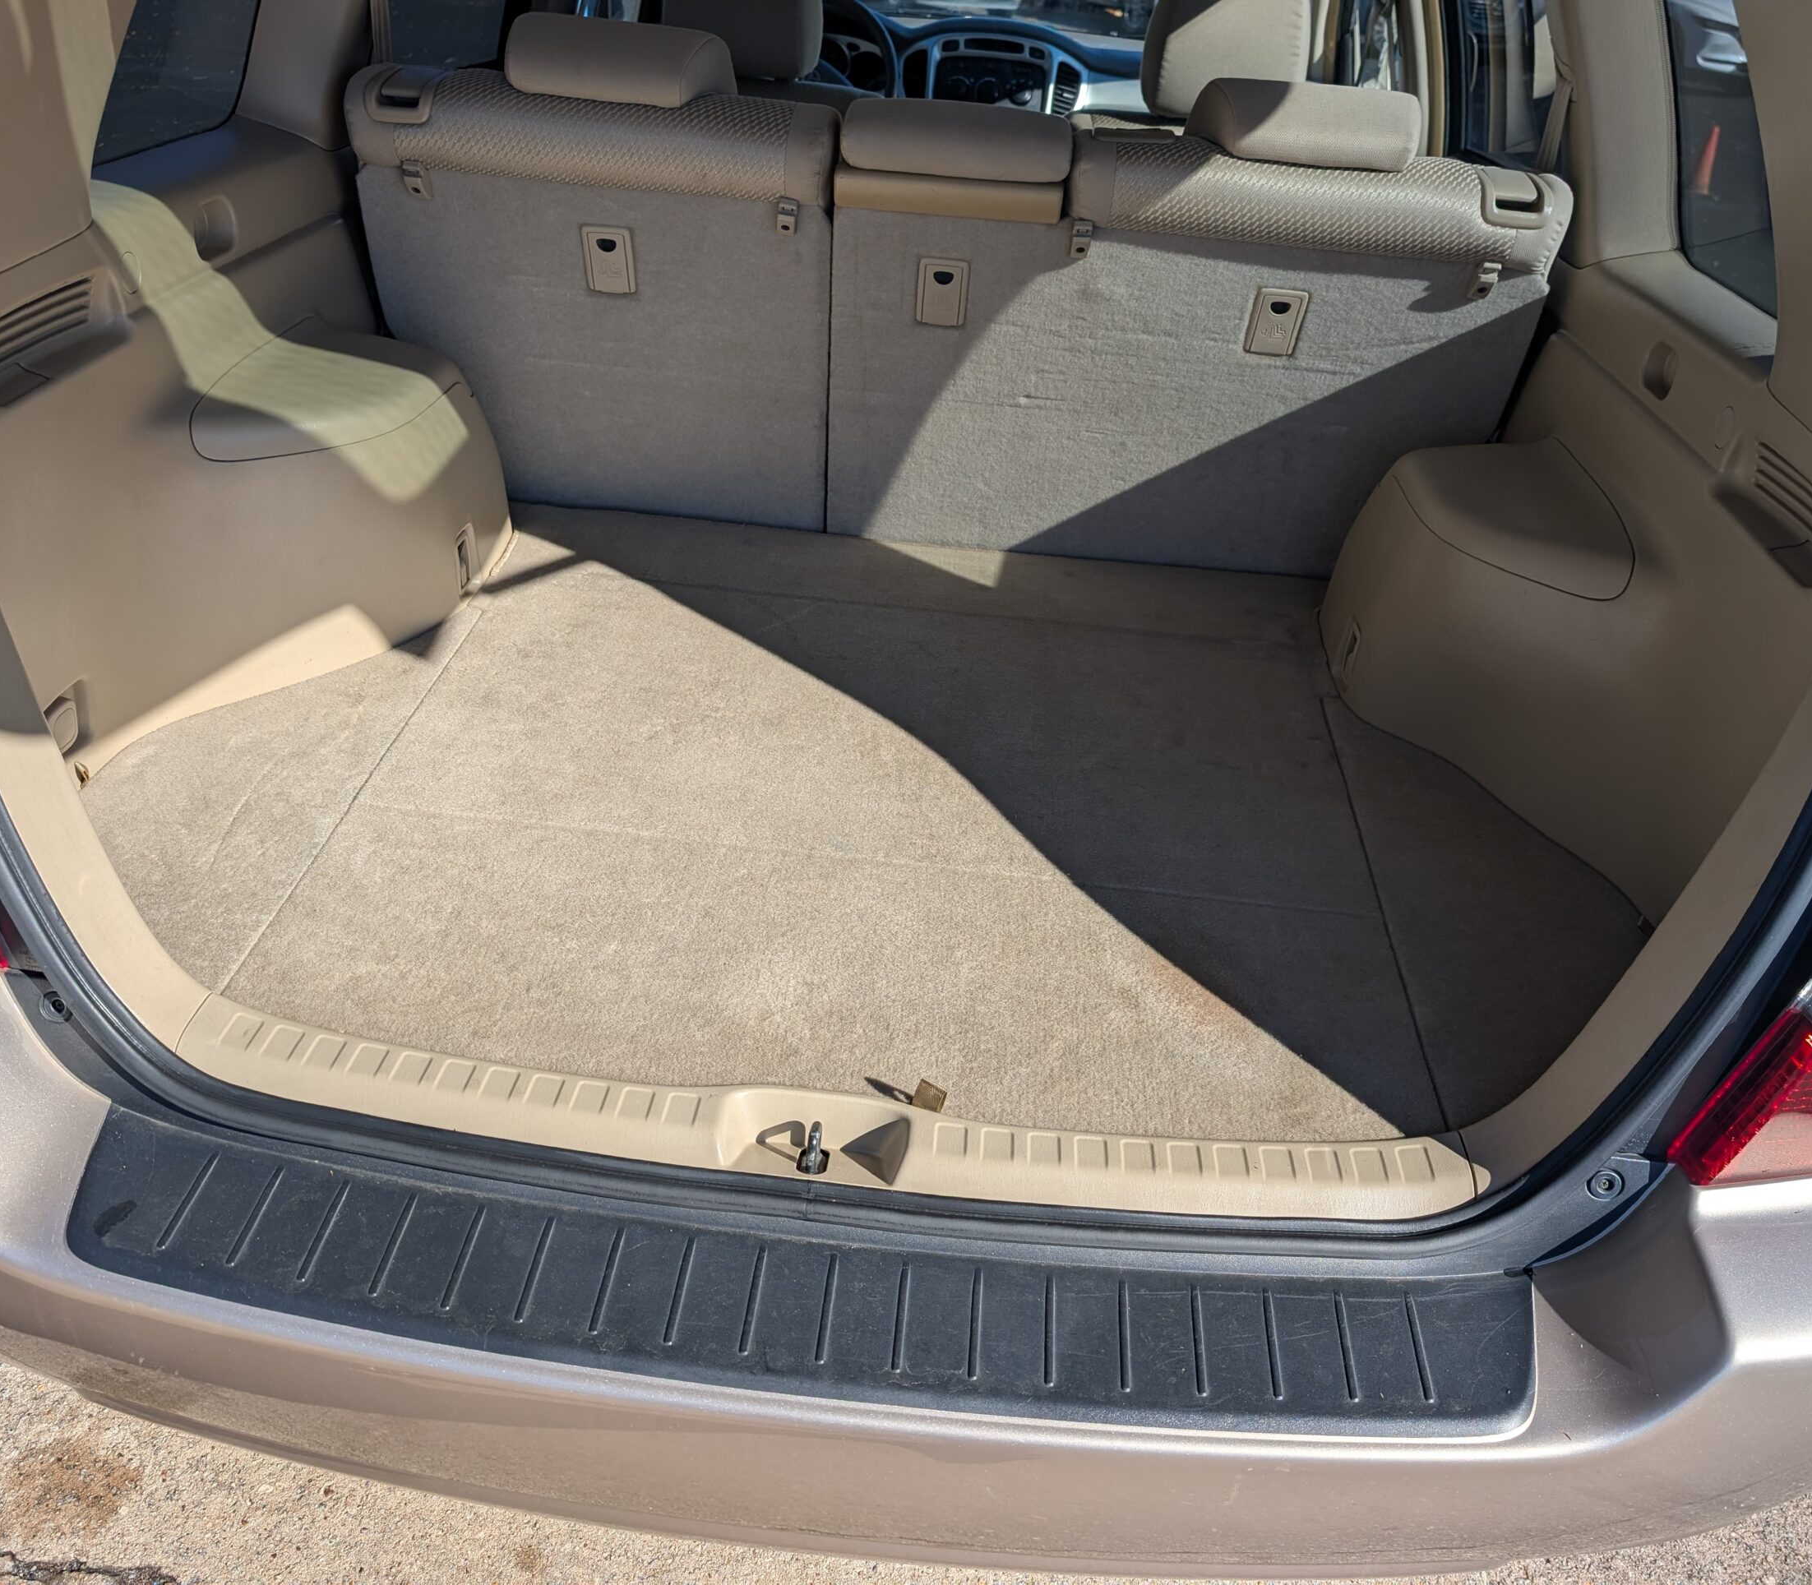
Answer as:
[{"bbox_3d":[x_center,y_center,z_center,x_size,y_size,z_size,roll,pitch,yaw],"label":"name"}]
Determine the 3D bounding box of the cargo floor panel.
[{"bbox_3d":[-0.027,-0.036,1.528,1.474,0.040,0.999,6,35,1],"label":"cargo floor panel"}]

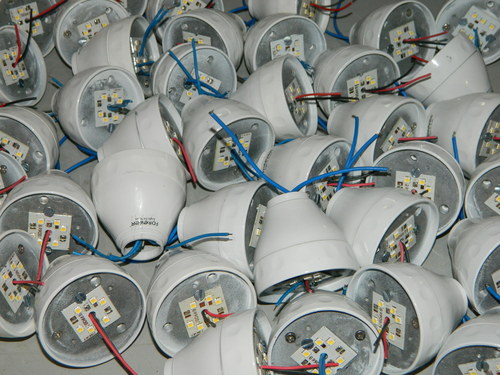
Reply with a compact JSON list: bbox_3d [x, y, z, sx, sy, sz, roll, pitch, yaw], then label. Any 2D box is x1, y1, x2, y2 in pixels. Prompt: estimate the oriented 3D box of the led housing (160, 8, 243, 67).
[{"bbox_3d":[-0.026,-0.111,0.623,0.060,0.060,0.055,23,39,20],"label":"led housing"}]

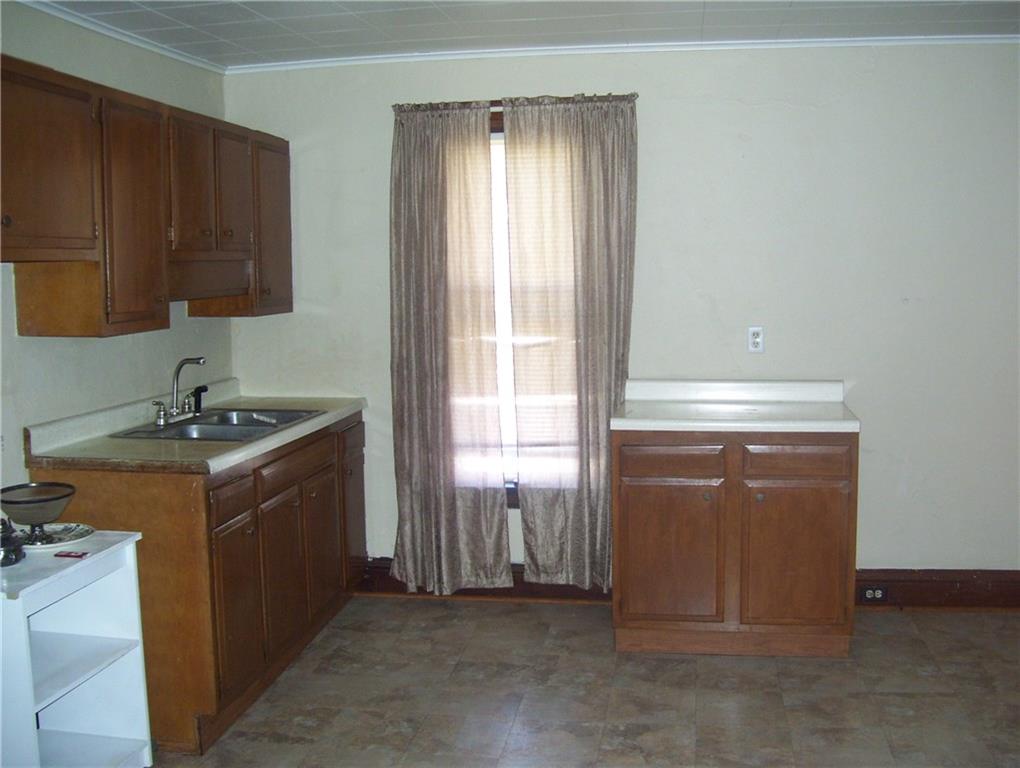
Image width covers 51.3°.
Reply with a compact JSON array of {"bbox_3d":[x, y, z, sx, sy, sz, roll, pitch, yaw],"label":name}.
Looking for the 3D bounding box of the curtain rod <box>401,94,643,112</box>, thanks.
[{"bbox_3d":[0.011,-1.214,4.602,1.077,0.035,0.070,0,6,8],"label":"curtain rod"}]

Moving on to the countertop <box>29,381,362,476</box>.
[{"bbox_3d":[-1.103,0.125,4.127,0.626,0.141,1.669,0,6,8],"label":"countertop"}]

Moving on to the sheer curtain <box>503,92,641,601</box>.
[{"bbox_3d":[0.279,-0.151,4.656,0.571,2.185,0.109,0,6,8],"label":"sheer curtain"}]

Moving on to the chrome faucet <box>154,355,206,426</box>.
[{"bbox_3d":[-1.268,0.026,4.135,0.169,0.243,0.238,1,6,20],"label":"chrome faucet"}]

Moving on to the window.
[{"bbox_3d":[0.023,-0.331,4.782,0.576,1.658,0.099,0,6,8],"label":"window"}]

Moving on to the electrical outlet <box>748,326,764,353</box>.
[{"bbox_3d":[1.072,-0.191,4.616,0.070,0.113,0.010,0,6,8],"label":"electrical outlet"}]

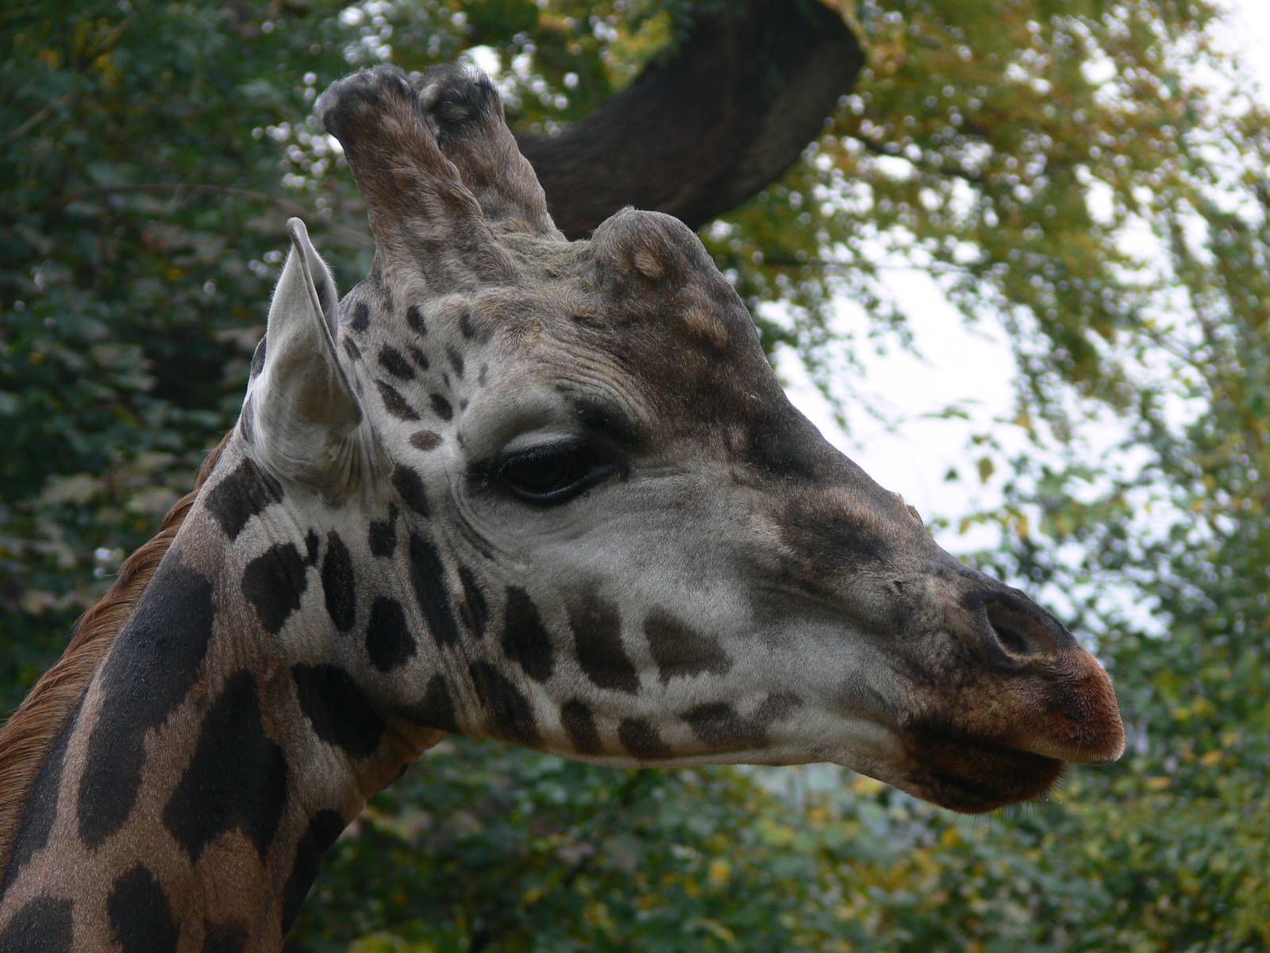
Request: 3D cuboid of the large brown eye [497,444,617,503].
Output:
[{"bbox_3d":[-0.059,-0.002,6.270,0.093,0.048,0.045,0,-3,9],"label":"large brown eye"}]

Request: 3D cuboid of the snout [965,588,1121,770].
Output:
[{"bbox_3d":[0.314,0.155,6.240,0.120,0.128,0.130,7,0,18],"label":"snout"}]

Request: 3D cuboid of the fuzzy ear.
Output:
[{"bbox_3d":[-0.254,-0.094,6.300,0.088,0.210,0.085,-4,-2,6],"label":"fuzzy ear"}]

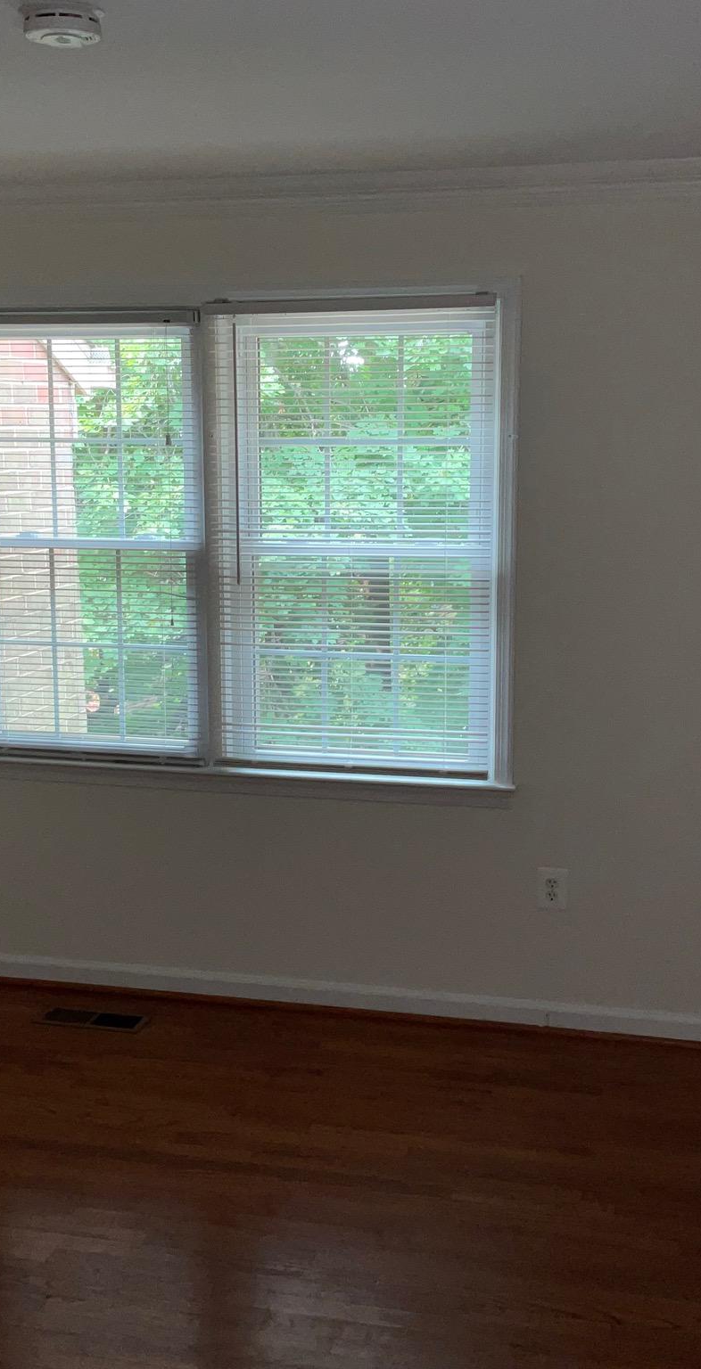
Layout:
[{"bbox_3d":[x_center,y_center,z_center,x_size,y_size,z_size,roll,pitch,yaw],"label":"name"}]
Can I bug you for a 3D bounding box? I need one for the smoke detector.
[{"bbox_3d":[-0.462,-1.062,2.456,0.134,0.046,0.134,0,10,0],"label":"smoke detector"}]

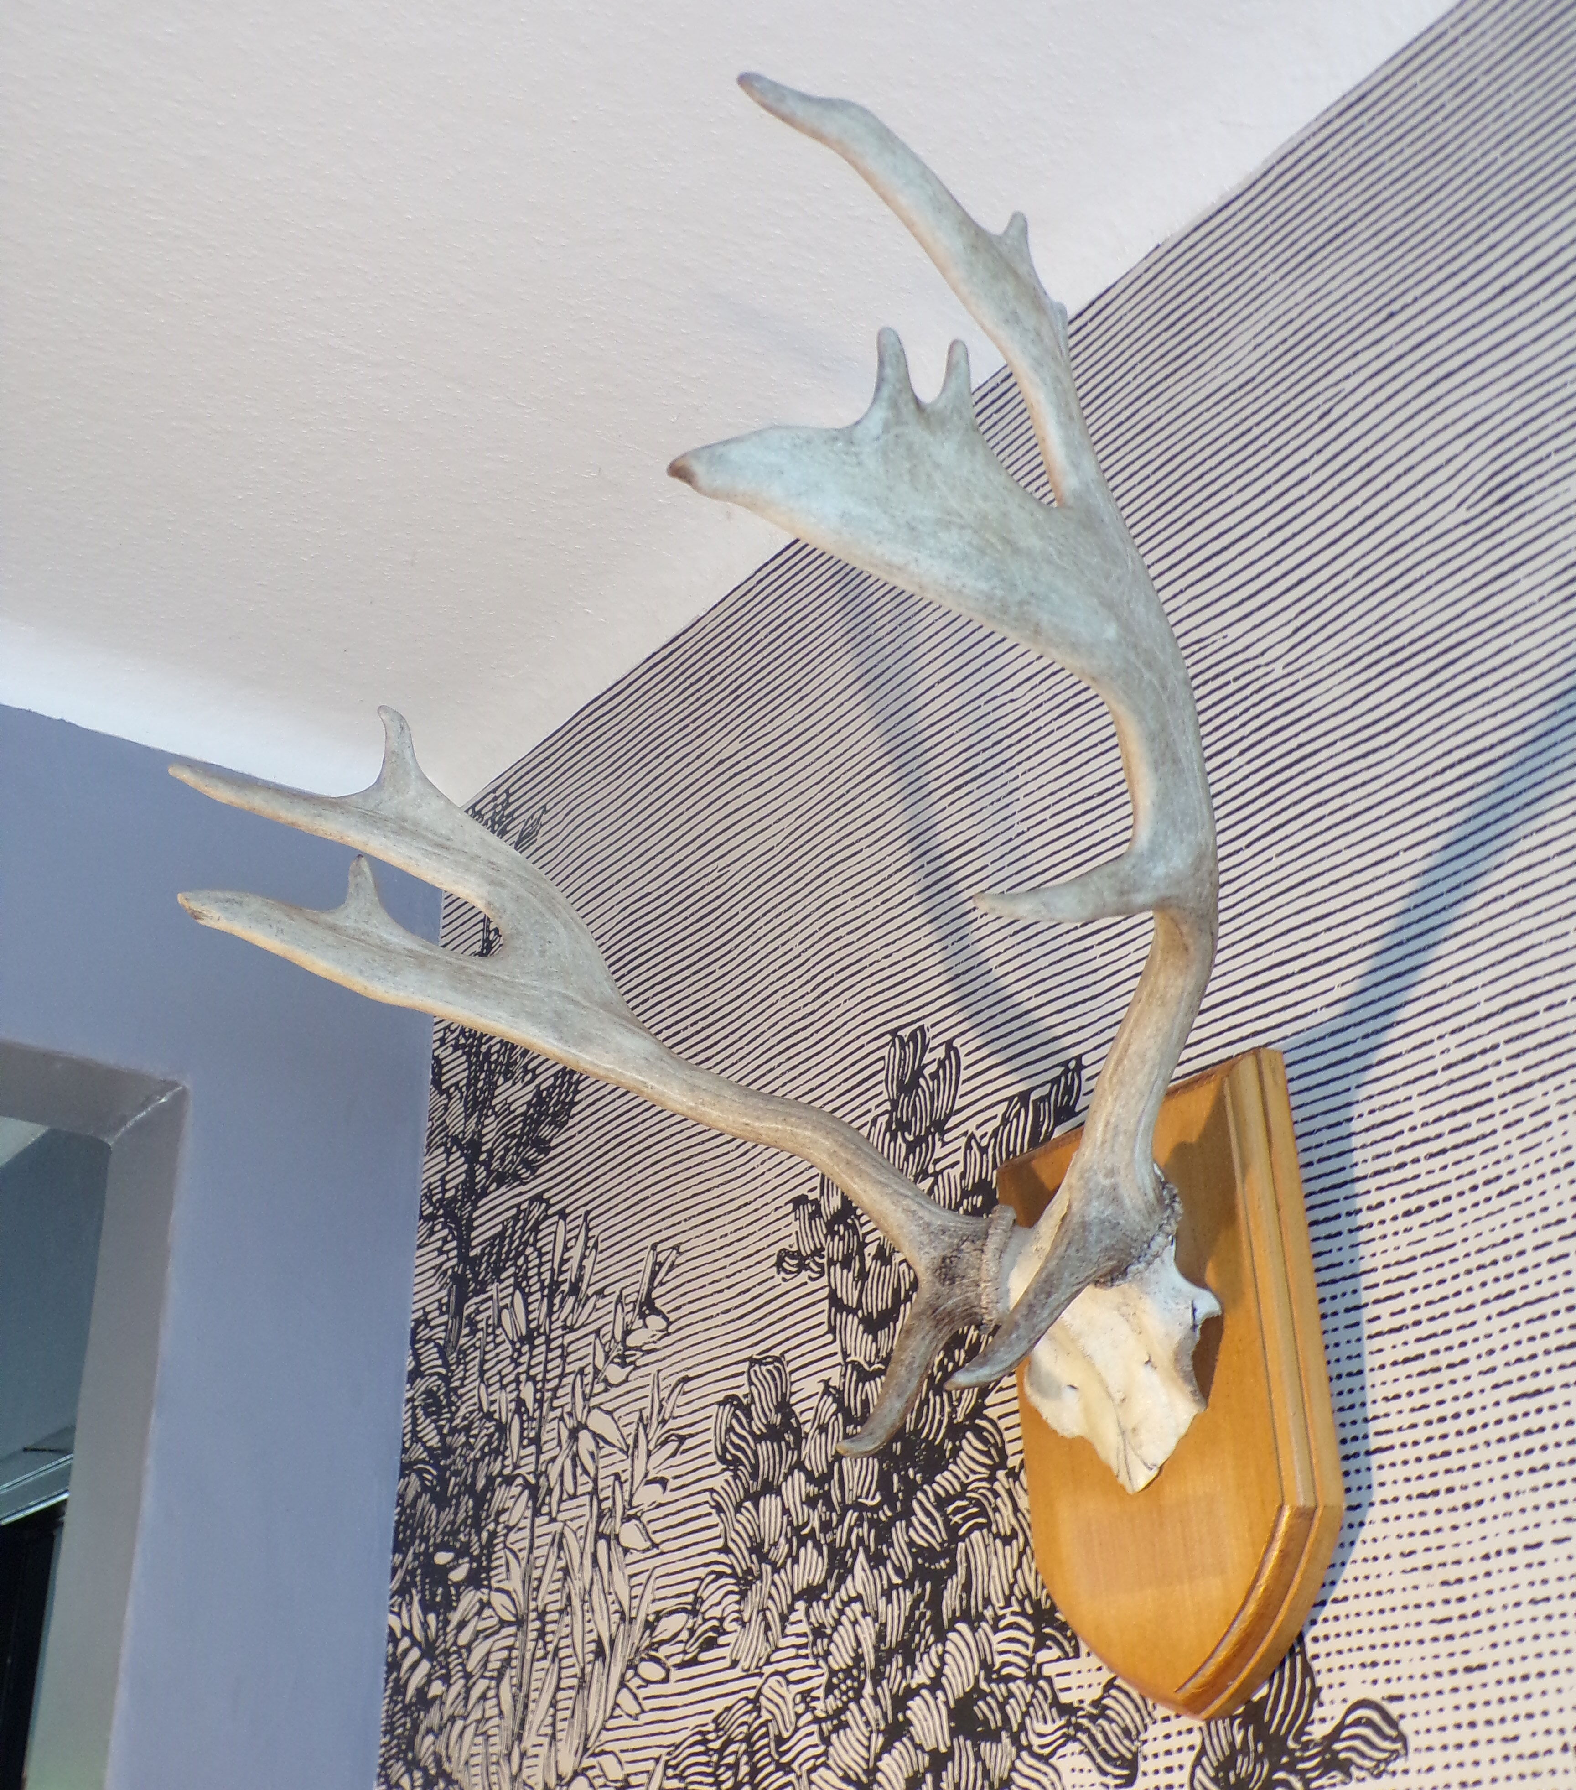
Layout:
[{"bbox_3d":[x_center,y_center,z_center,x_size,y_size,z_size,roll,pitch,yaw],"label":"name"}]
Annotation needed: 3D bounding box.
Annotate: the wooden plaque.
[{"bbox_3d":[0.169,0.229,1.021,0.025,0.278,0.182,16,-32,-31],"label":"wooden plaque"}]

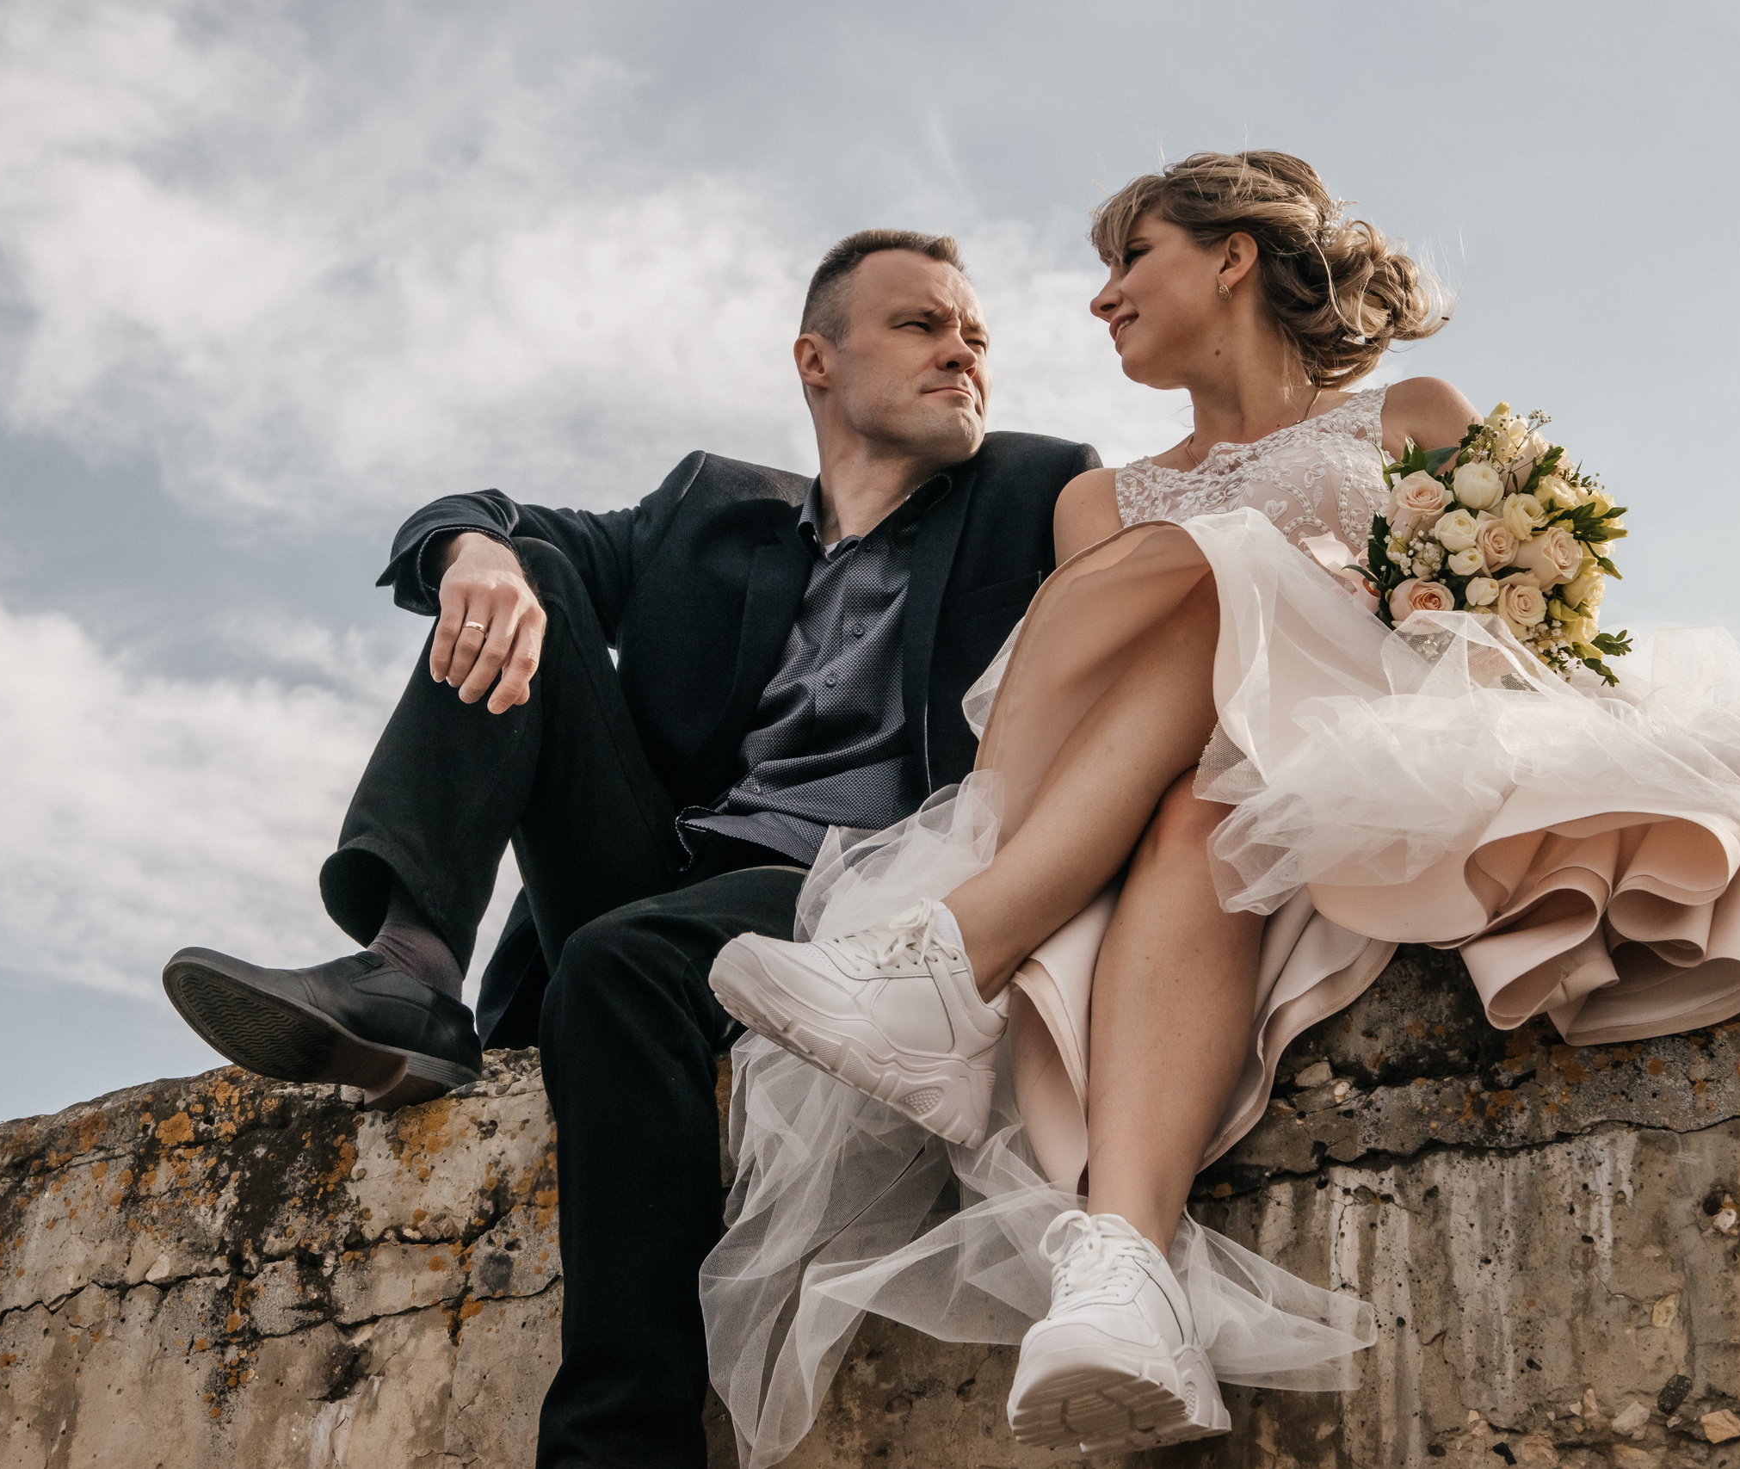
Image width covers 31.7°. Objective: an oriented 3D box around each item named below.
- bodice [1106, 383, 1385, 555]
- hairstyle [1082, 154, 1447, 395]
[{"bbox_3d":[0.382,-0.178,2.820,0.310,0.320,0.220,-18,-24,16],"label":"bodice"},{"bbox_3d":[0.375,-0.438,2.880,0.320,0.205,0.195,-6,-21,6],"label":"hairstyle"}]

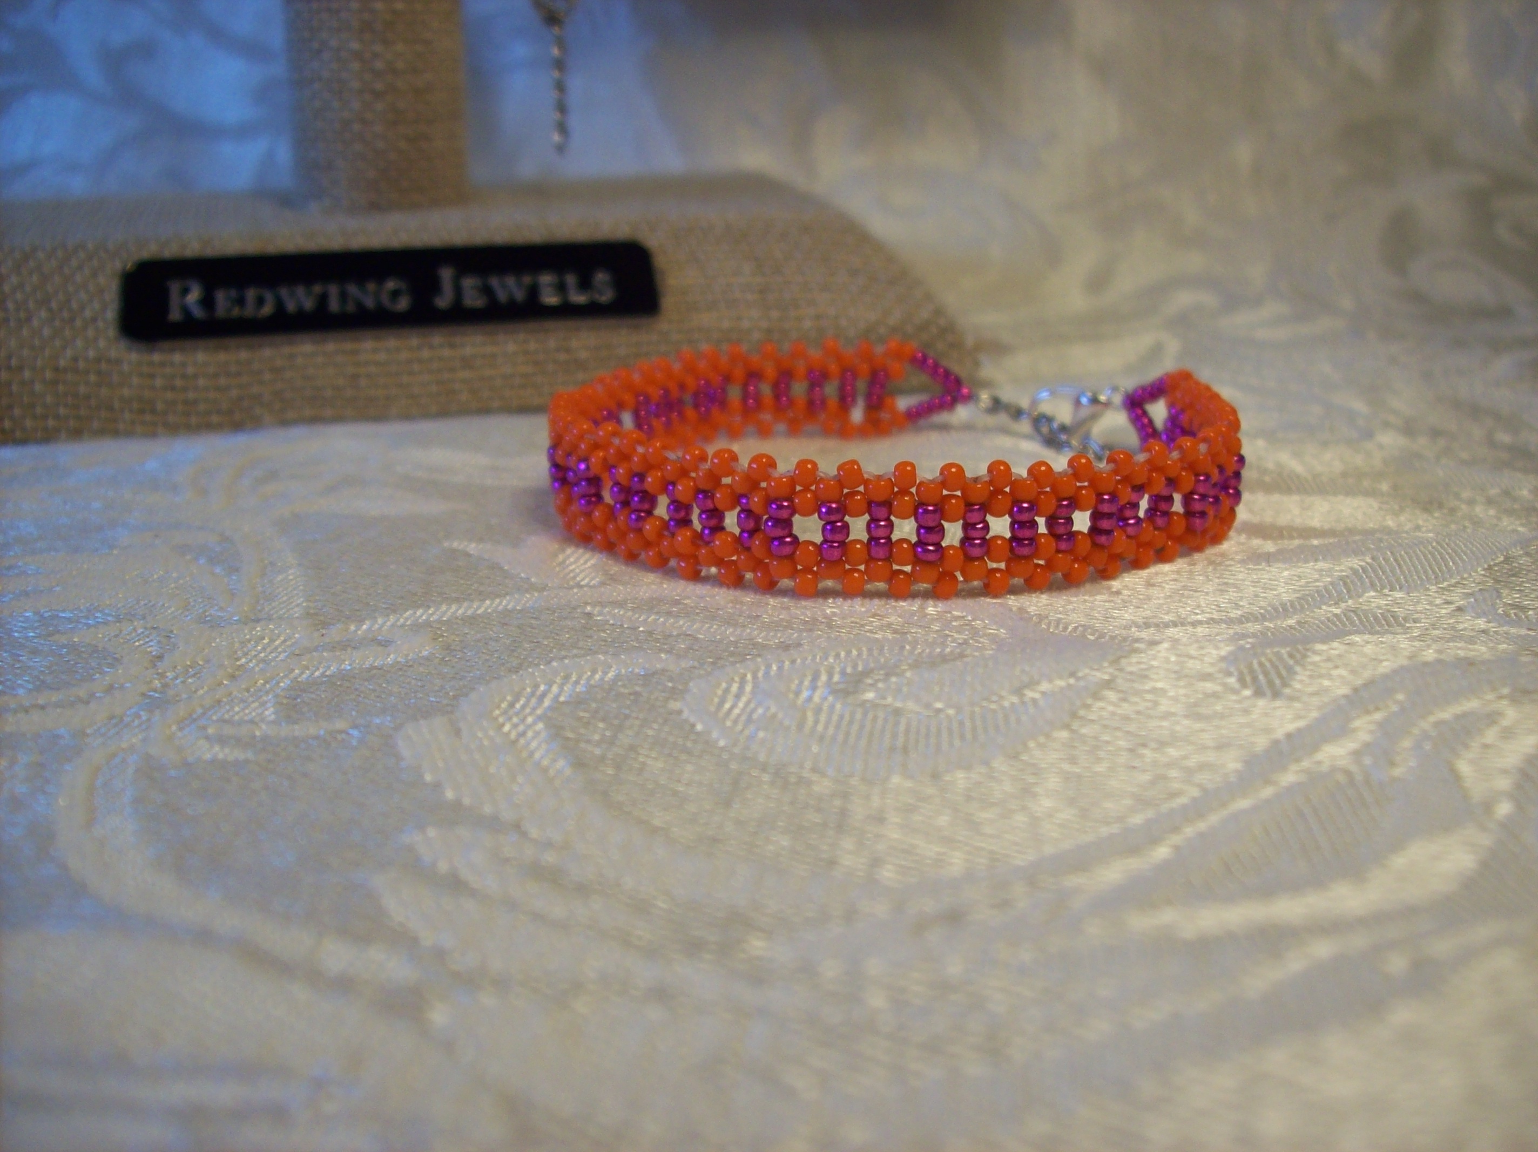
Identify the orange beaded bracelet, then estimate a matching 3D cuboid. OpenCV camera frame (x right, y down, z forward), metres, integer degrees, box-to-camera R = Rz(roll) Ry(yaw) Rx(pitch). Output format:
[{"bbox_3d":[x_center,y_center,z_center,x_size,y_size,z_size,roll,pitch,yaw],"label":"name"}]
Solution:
[{"bbox_3d":[0.012,-0.012,0.148,0.062,0.011,0.059,2,17,0],"label":"orange beaded bracelet"}]

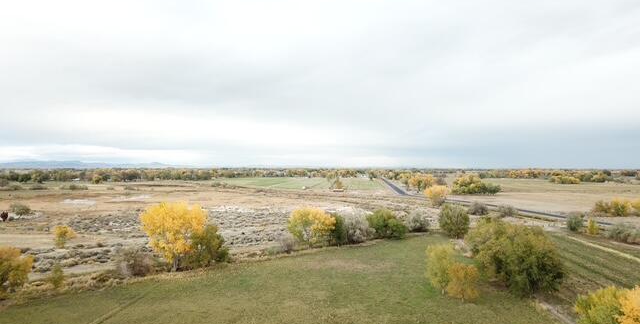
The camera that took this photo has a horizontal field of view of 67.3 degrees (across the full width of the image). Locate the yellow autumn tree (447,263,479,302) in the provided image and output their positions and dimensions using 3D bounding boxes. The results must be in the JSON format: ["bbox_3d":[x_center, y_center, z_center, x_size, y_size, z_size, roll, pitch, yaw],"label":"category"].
[{"bbox_3d":[22.580,18.950,75.900,4.950,6.160,4.600,0,-1,0],"label":"yellow autumn tree"}]

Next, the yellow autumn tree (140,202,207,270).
[{"bbox_3d":[-29.910,15.310,98.480,13.450,14.030,12.510,0,-1,0],"label":"yellow autumn tree"}]

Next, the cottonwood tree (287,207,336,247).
[{"bbox_3d":[-2.140,17.320,128.590,13.110,10.830,12.190,0,-1,0],"label":"cottonwood tree"}]

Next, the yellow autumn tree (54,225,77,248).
[{"bbox_3d":[-66.810,19.620,126.180,5.660,6.170,5.260,0,-1,0],"label":"yellow autumn tree"}]

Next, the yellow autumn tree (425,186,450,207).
[{"bbox_3d":[64.660,18.650,265.650,13.540,11.880,12.590,0,-1,0],"label":"yellow autumn tree"}]

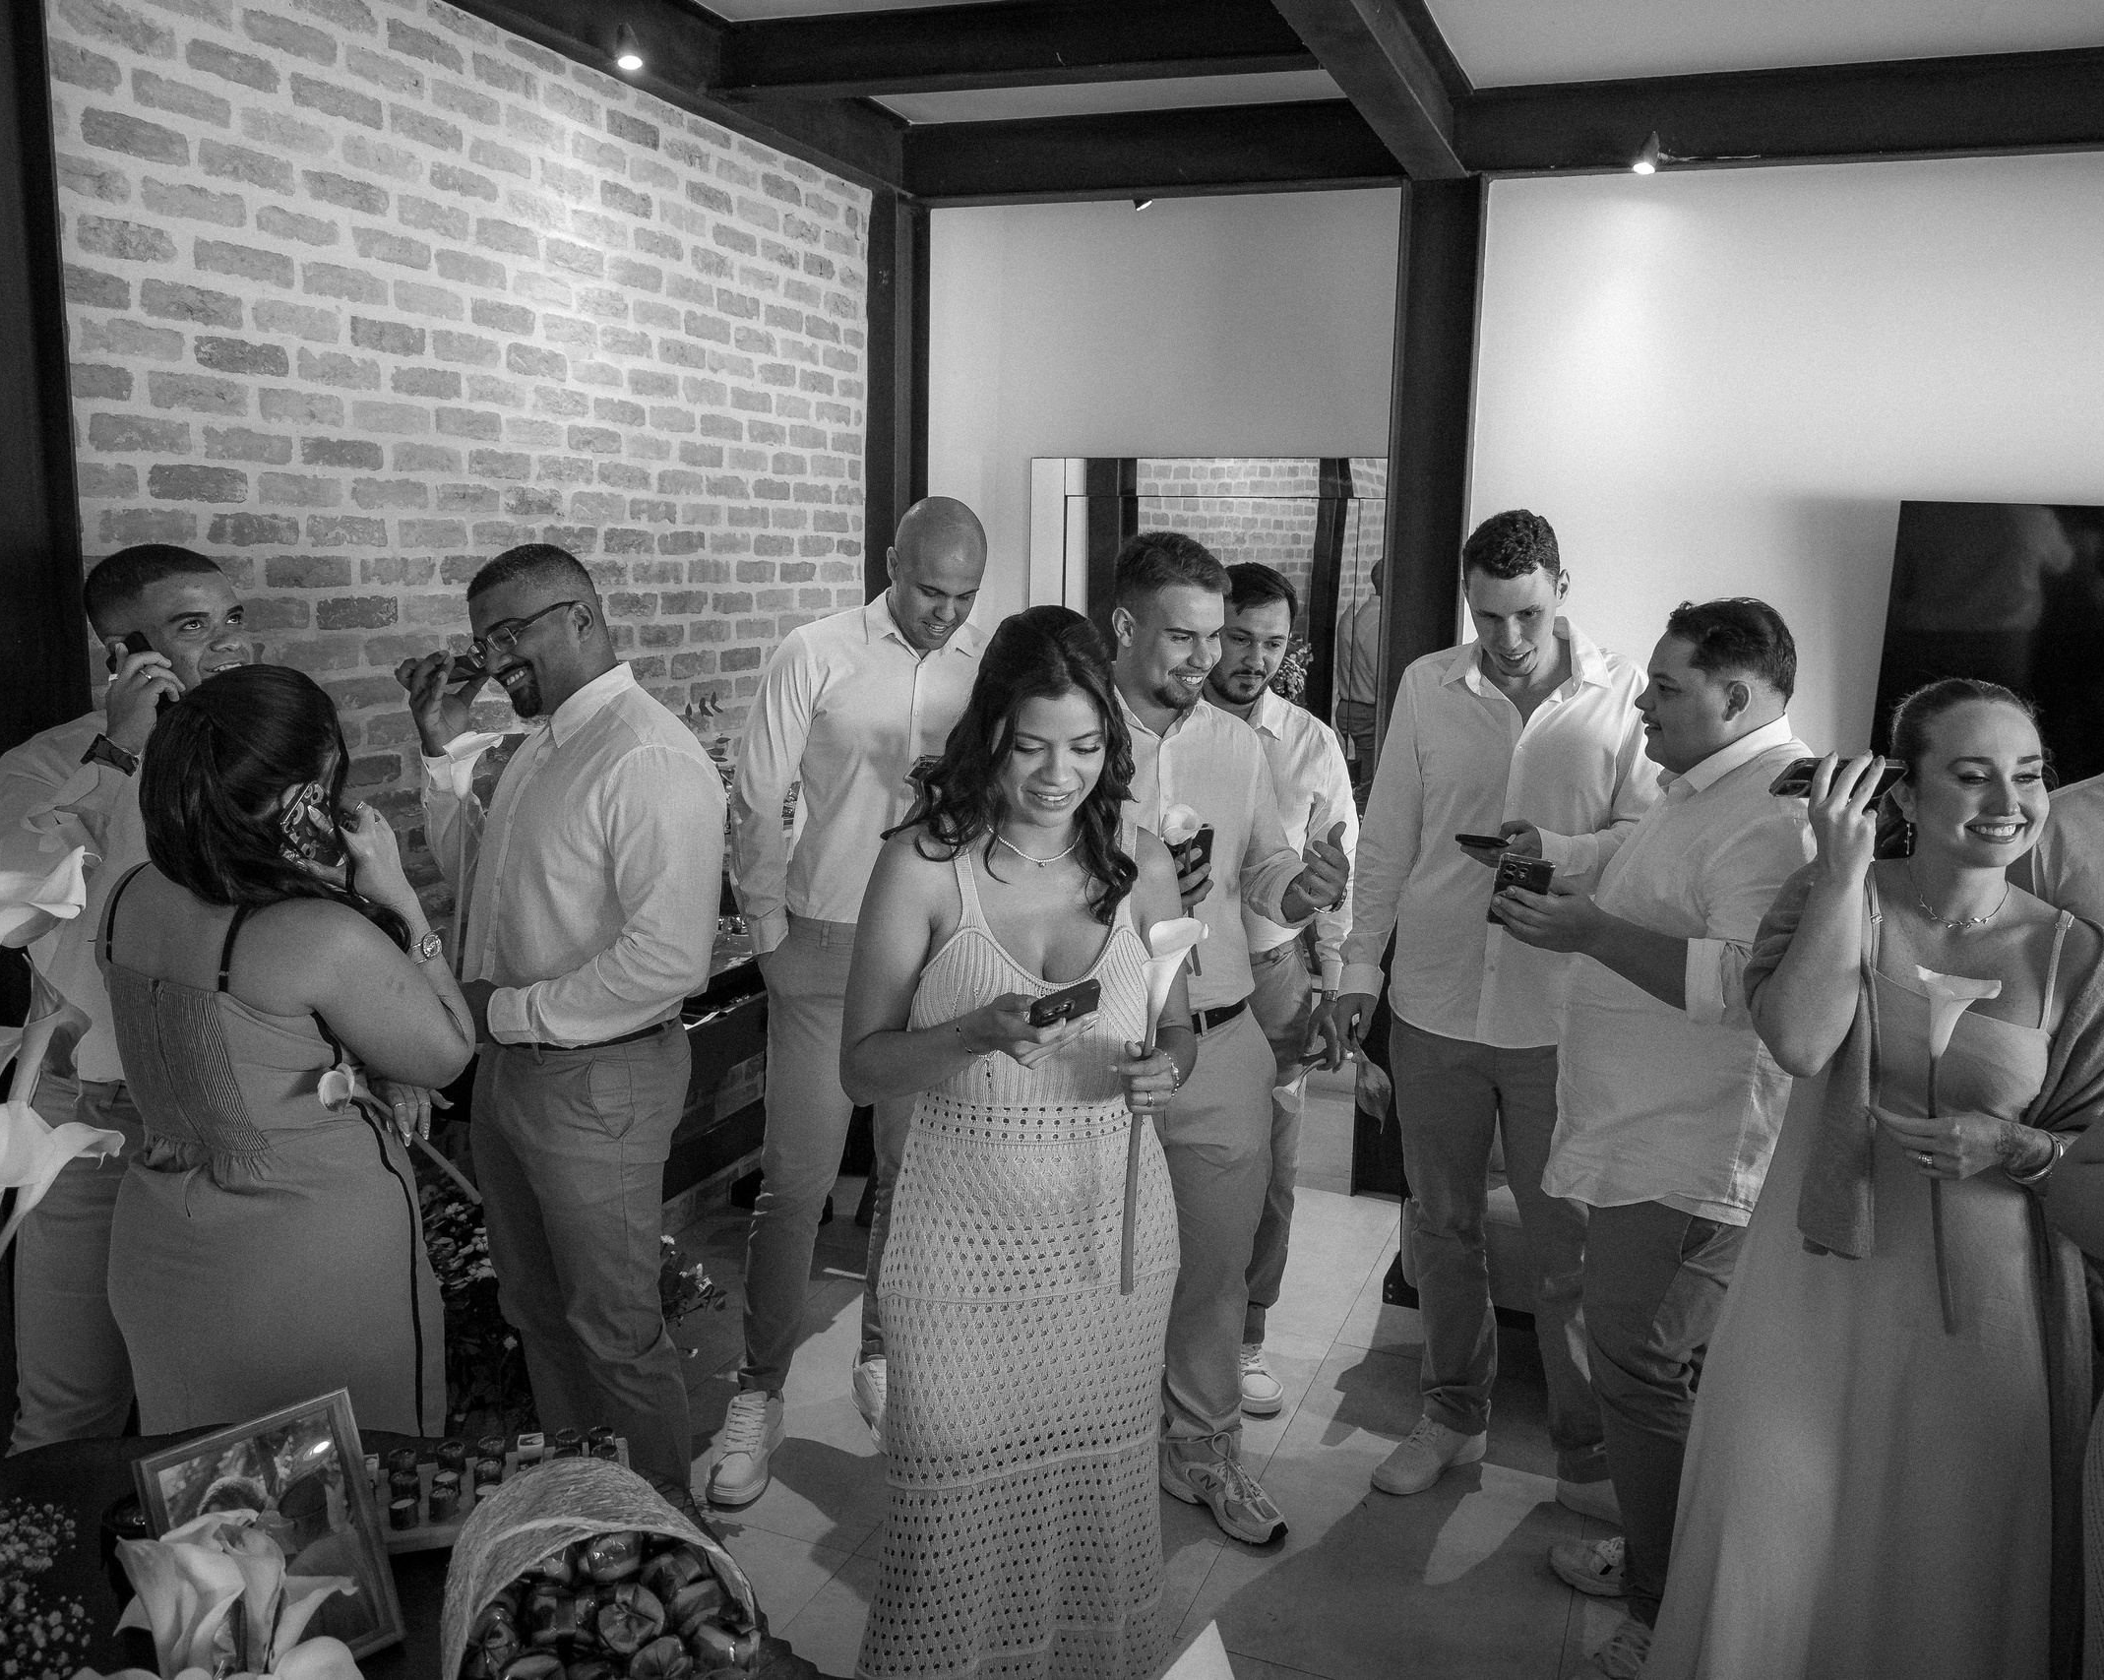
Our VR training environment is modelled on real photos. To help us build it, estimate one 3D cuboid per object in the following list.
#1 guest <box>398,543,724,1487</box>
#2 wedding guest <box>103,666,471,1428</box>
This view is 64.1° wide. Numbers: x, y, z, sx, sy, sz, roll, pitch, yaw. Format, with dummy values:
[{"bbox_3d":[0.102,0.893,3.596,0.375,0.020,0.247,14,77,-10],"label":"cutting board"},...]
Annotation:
[{"bbox_3d":[-0.773,0.391,2.655,0.520,1.700,0.490,-5,12,-34],"label":"guest"},{"bbox_3d":[-0.879,0.574,1.997,0.450,1.550,0.400,4,10,14],"label":"wedding guest"}]

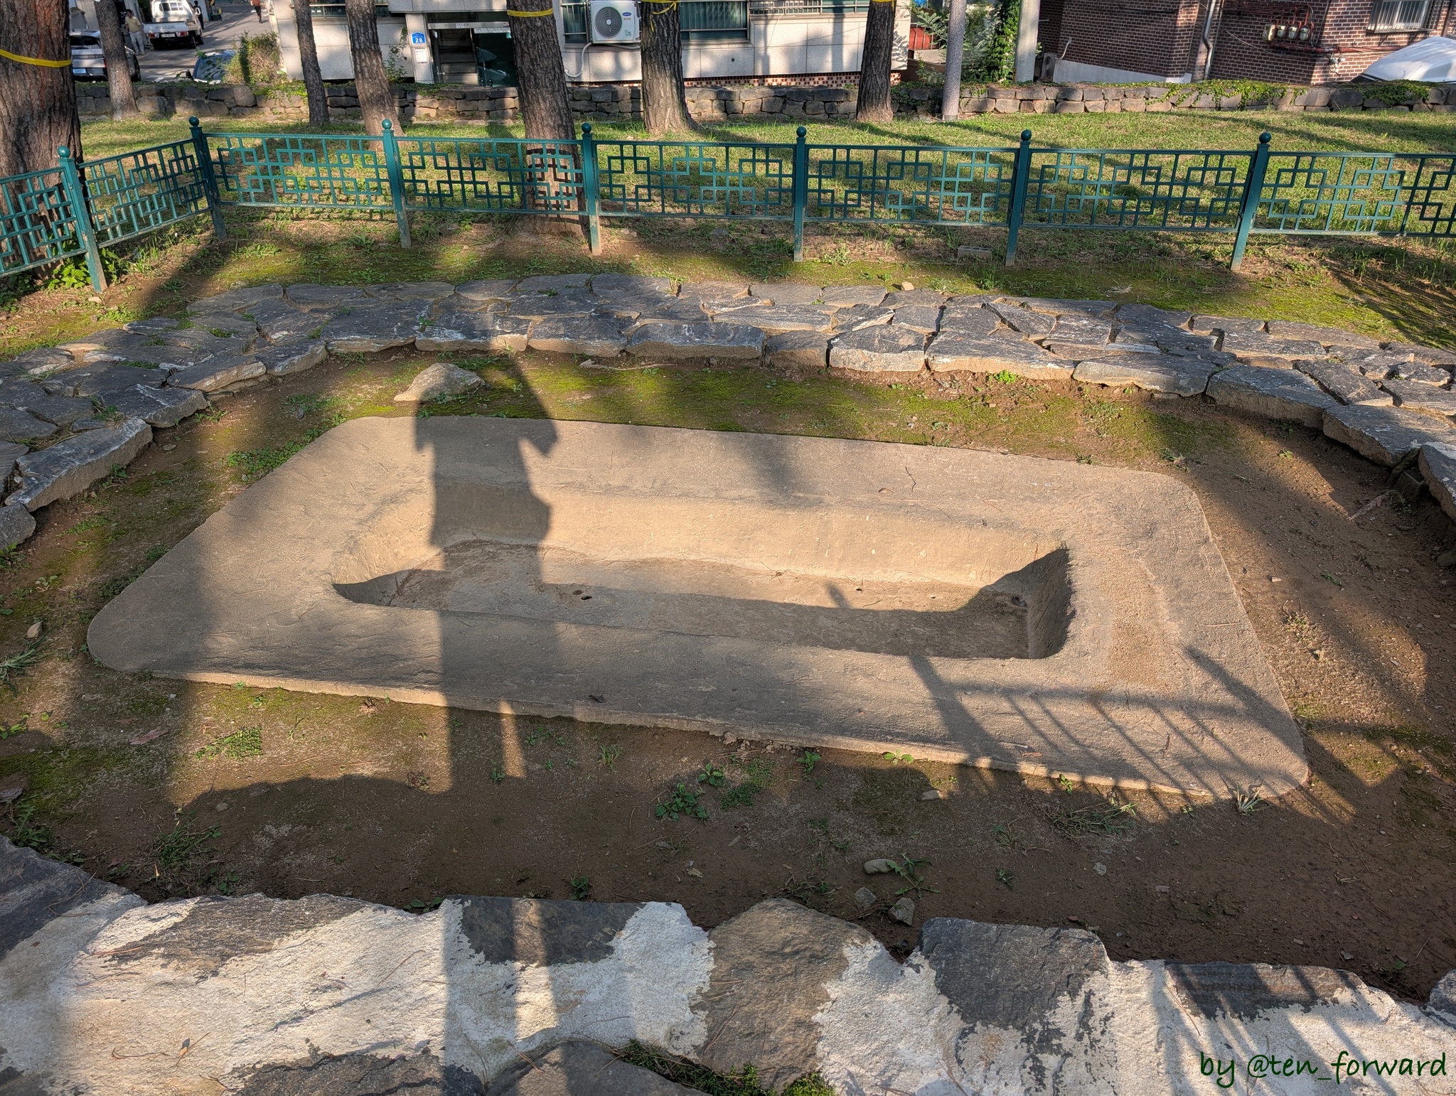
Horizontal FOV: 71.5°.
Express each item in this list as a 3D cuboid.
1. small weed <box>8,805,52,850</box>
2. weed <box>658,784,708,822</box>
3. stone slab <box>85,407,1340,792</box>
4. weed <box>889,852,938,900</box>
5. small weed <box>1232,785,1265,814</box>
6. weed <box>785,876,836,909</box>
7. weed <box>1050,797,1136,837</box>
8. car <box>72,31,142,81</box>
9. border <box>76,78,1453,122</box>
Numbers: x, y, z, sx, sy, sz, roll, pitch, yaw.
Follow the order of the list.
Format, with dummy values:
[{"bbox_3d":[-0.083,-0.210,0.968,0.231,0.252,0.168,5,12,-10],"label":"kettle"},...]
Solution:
[{"bbox_3d":[-1.669,0.673,2.415,0.095,0.060,0.090,0,29,0],"label":"small weed"},{"bbox_3d":[-0.115,0.629,2.501,0.125,0.045,0.100,0,29,0],"label":"weed"},{"bbox_3d":[-0.117,0.114,3.688,3.636,0.320,2.011,5,30,9],"label":"stone slab"},{"bbox_3d":[0.420,0.747,2.286,0.110,0.045,0.110,0,29,0],"label":"weed"},{"bbox_3d":[1.283,0.623,2.489,0.070,0.060,0.060,0,29,0],"label":"small weed"},{"bbox_3d":[0.181,0.768,2.250,0.110,0.040,0.080,0,29,0],"label":"weed"},{"bbox_3d":[0.881,0.650,2.445,0.185,0.050,0.095,0,29,0],"label":"weed"},{"bbox_3d":[-19.884,-15.229,31.500,1.830,1.580,4.350,-8,30,-14],"label":"car"},{"bbox_3d":[0.461,-6.269,14.072,19.079,0.430,0.400,0,29,0],"label":"border"}]

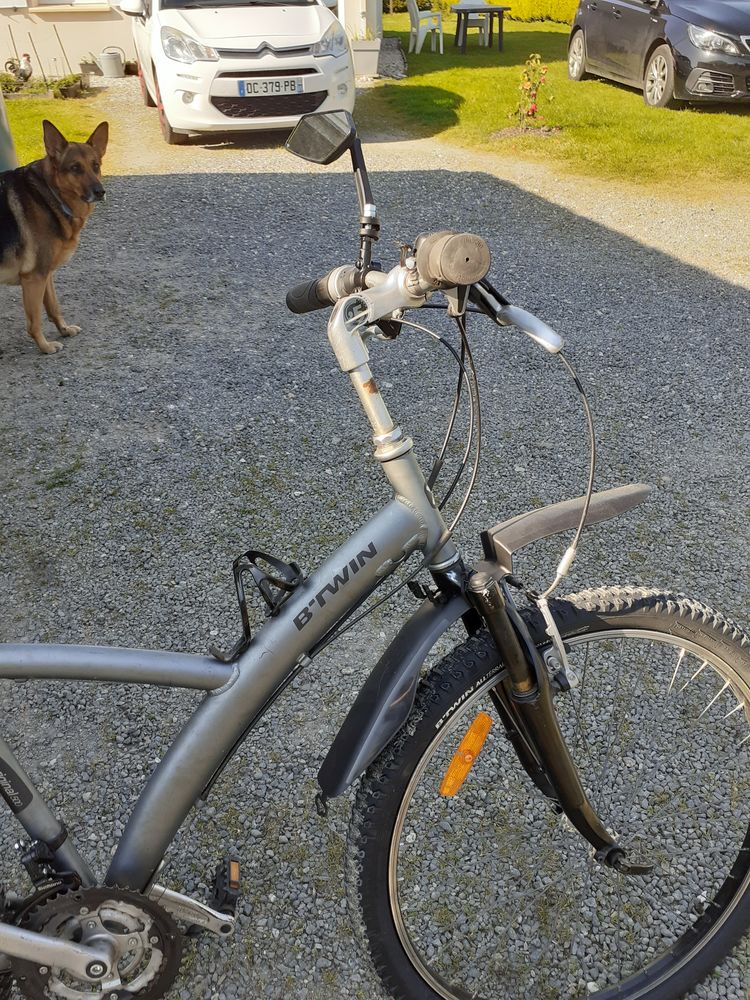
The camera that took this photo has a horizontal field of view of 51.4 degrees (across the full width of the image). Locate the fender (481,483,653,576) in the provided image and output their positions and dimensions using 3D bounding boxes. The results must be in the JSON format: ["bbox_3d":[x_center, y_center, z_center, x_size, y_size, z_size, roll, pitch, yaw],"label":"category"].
[{"bbox_3d":[0.241,0.028,0.942,0.218,0.053,0.072,-15,15,-13],"label":"fender"}]

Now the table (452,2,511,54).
[{"bbox_3d":[2.041,-9.270,15.354,0.980,0.720,1.400,-1,34,-1],"label":"table"}]

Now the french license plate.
[{"bbox_3d":[-0.829,-3.314,6.263,0.520,0.110,0.020,-10,35,-15],"label":"french license plate"}]

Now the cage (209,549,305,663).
[{"bbox_3d":[-0.146,0.112,0.877,0.140,0.084,0.076,-43,17,3],"label":"cage"}]

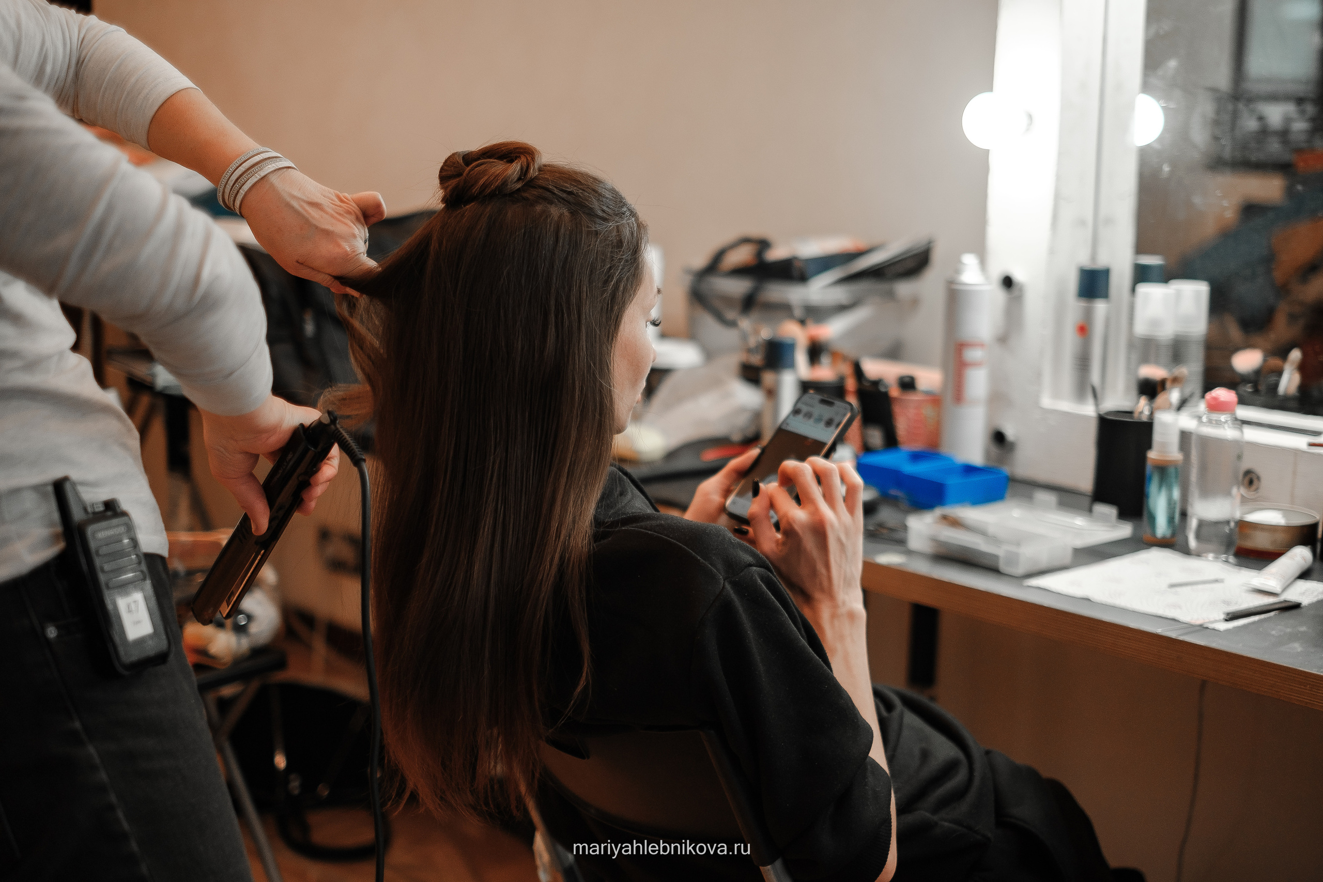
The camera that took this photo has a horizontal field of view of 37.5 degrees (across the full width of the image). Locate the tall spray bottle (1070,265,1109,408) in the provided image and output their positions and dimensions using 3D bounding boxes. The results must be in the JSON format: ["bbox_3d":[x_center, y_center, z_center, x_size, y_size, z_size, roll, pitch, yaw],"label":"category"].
[{"bbox_3d":[0.508,-0.124,2.309,0.037,0.166,0.037,1,11,0],"label":"tall spray bottle"}]

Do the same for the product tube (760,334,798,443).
[{"bbox_3d":[0.145,-0.045,2.390,0.037,0.166,0.037,-9,14,-43],"label":"product tube"}]

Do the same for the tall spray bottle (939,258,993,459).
[{"bbox_3d":[0.373,-0.091,2.372,0.054,0.270,0.054,1,11,0],"label":"tall spray bottle"}]

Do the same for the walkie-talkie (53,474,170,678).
[{"bbox_3d":[-0.387,0.094,1.375,0.030,0.141,0.050,-14,0,32],"label":"walkie-talkie"}]

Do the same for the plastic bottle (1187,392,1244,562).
[{"bbox_3d":[0.570,0.033,1.995,0.051,0.170,0.051,4,11,16],"label":"plastic bottle"}]

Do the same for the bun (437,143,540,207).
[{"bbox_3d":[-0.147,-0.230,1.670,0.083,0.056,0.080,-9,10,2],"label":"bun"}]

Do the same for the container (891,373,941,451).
[{"bbox_3d":[0.332,-0.032,2.509,0.062,0.102,0.062,2,11,7],"label":"container"}]

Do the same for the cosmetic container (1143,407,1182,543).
[{"bbox_3d":[0.529,0.037,2.051,0.037,0.140,0.037,4,11,14],"label":"cosmetic container"}]

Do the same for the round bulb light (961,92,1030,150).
[{"bbox_3d":[0.390,-0.373,2.271,0.082,0.061,0.061,-9,14,-43],"label":"round bulb light"}]

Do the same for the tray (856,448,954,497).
[{"bbox_3d":[0.293,0.041,2.310,0.101,0.030,0.075,-9,14,-43],"label":"tray"}]

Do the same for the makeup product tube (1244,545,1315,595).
[{"bbox_3d":[0.608,0.125,1.903,0.037,0.024,0.120,8,13,34],"label":"makeup product tube"}]

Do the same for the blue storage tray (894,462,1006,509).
[{"bbox_3d":[0.338,0.054,2.249,0.098,0.029,0.079,-9,14,-43],"label":"blue storage tray"}]

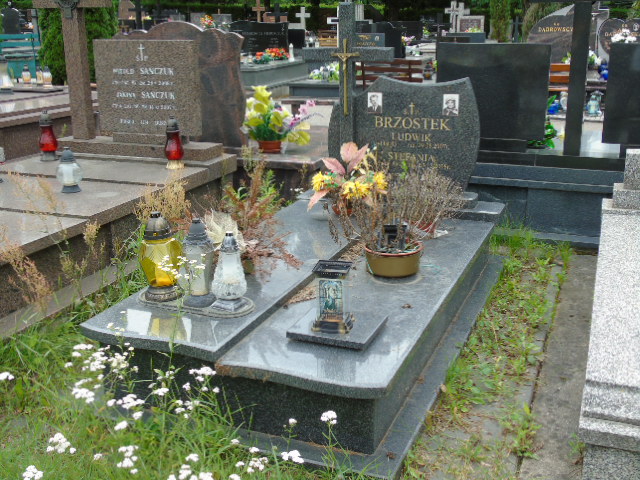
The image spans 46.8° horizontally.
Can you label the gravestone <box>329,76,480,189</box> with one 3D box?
[{"bbox_3d":[0.450,-0.583,4.069,0.835,0.620,0.079,6,18,21],"label":"gravestone"}]

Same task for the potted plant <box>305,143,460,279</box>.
[{"bbox_3d":[0.307,-0.171,3.380,0.651,0.499,0.500,6,19,22],"label":"potted plant"}]

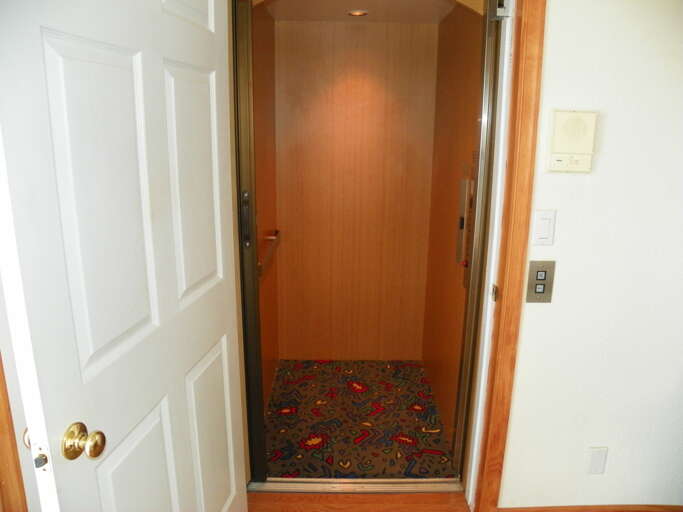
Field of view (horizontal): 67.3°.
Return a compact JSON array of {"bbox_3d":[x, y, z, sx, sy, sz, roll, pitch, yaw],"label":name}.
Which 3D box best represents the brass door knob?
[{"bbox_3d":[-0.453,0.337,0.922,0.058,0.064,0.064,3,14,9],"label":"brass door knob"}]

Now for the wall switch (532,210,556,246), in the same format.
[{"bbox_3d":[0.659,-0.090,1.661,0.070,0.115,0.008,0,14,-1],"label":"wall switch"}]

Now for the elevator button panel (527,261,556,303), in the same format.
[{"bbox_3d":[0.665,0.088,1.708,0.084,0.144,0.006,0,14,-1],"label":"elevator button panel"}]

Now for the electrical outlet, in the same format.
[{"bbox_3d":[0.951,0.760,1.897,0.071,0.115,0.010,1,14,0],"label":"electrical outlet"}]

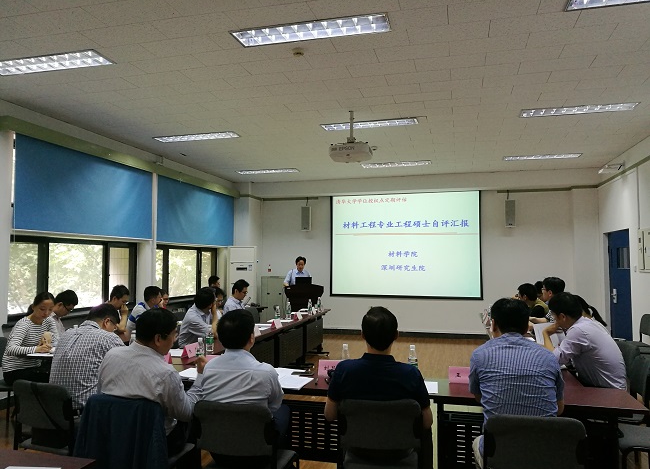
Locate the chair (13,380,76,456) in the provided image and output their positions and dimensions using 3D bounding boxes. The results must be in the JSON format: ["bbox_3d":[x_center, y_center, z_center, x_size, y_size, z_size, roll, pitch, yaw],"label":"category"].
[{"bbox_3d":[-1.486,1.262,3.080,0.510,0.820,0.560,-1,-4,22],"label":"chair"}]

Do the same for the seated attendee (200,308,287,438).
[{"bbox_3d":[-0.408,0.988,2.726,0.520,1.220,0.720,-1,-4,17],"label":"seated attendee"}]

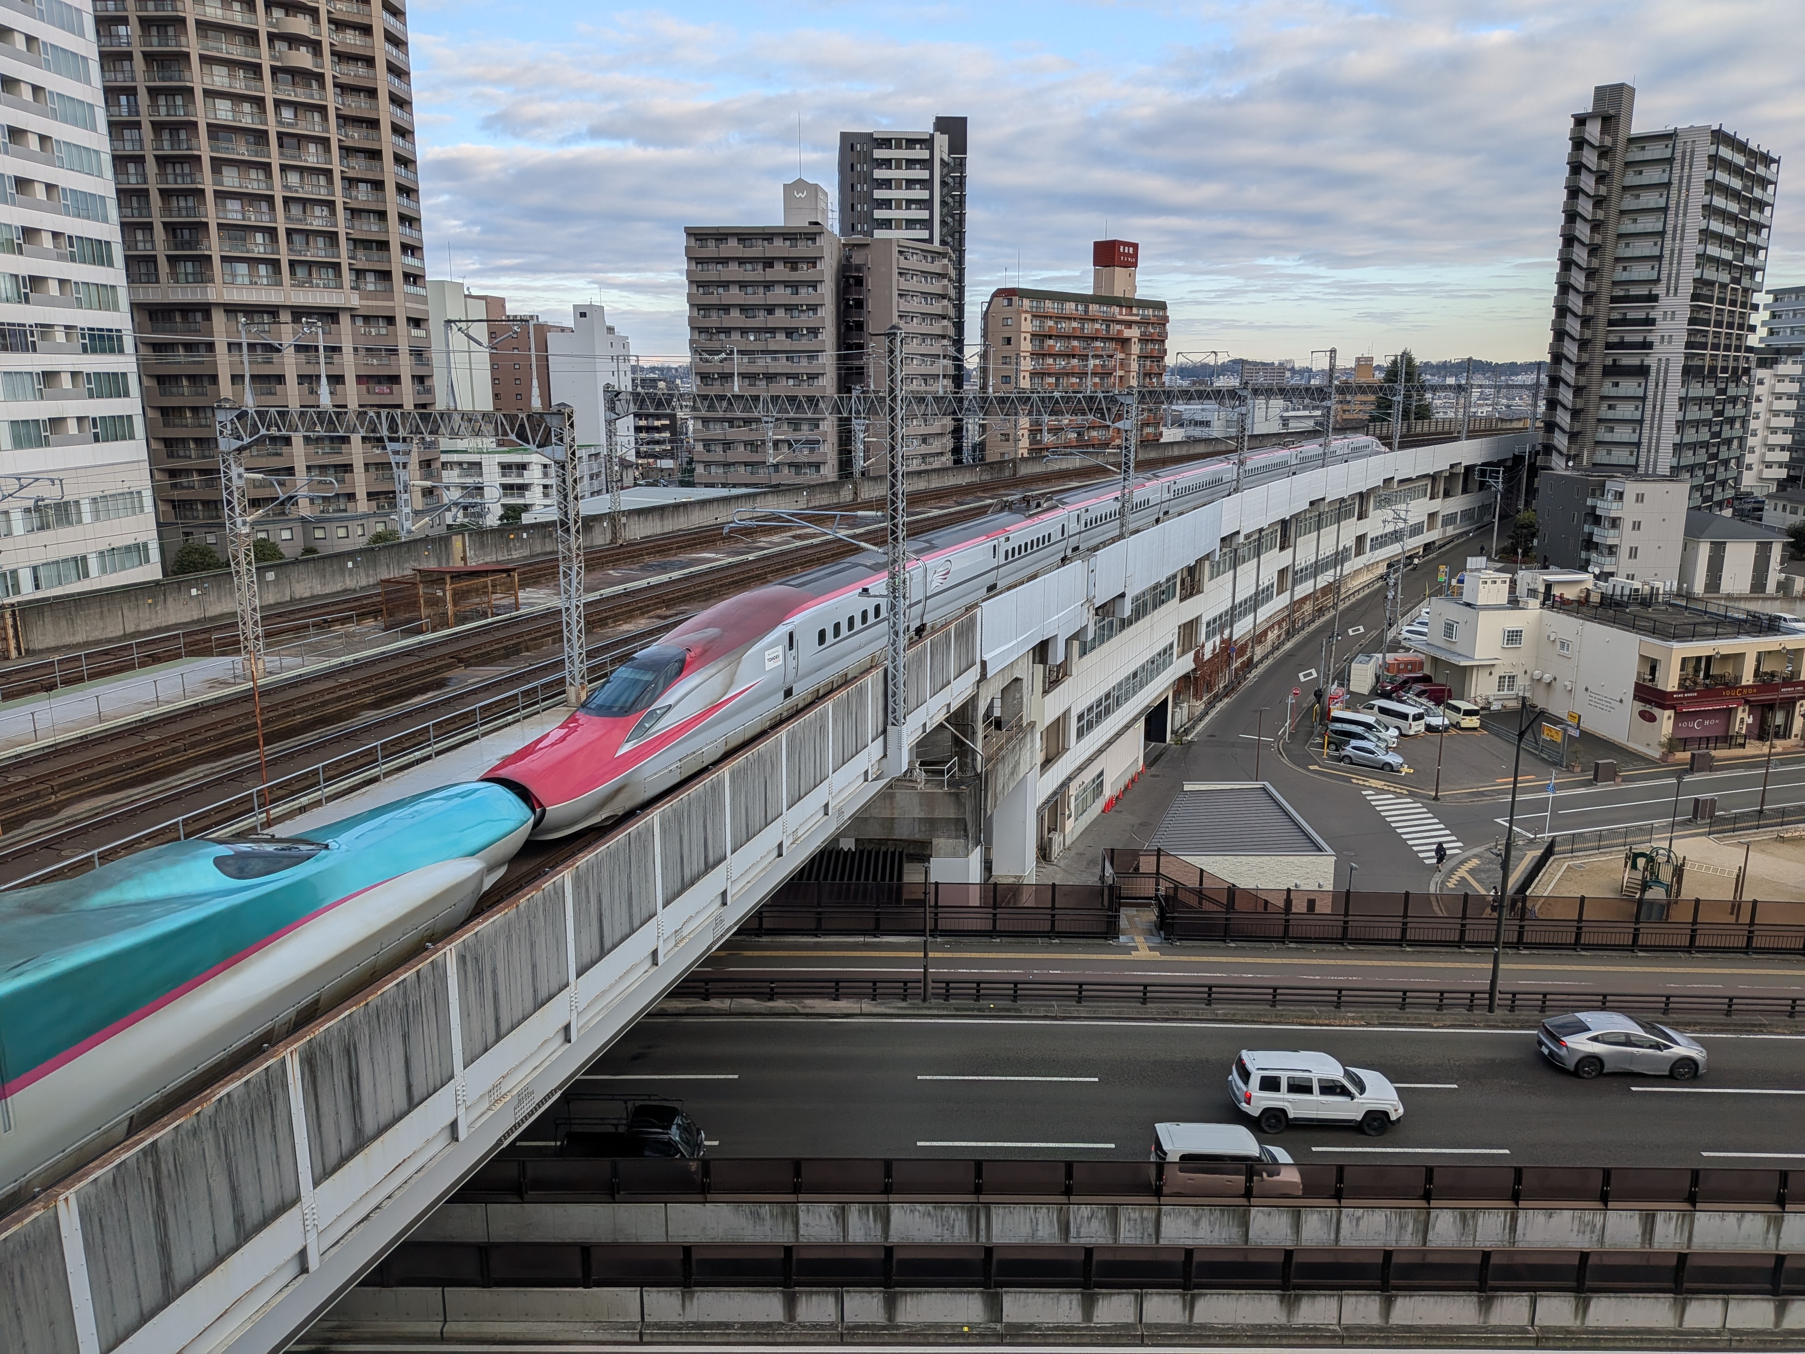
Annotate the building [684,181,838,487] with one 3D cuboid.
[{"bbox_3d":[-18.341,-39.790,167.670,18.400,49.700,12.800,2,13,6],"label":"building"}]

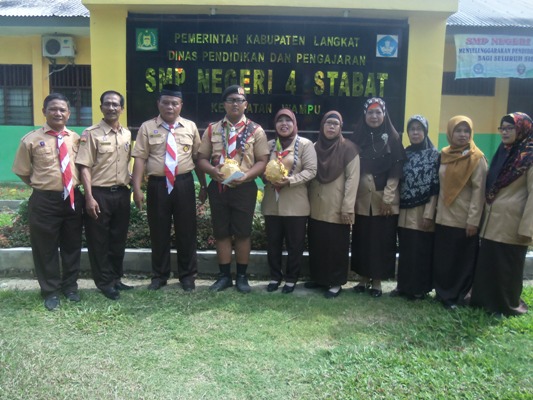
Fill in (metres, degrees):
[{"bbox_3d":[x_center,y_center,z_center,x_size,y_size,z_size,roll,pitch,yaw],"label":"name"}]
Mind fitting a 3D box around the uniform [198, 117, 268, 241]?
[{"bbox_3d":[-0.280,-0.204,3.650,0.579,1.016,0.360,1,7,-2],"label":"uniform"}]

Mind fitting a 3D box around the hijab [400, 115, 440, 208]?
[{"bbox_3d":[1.270,-0.328,3.579,0.380,0.760,0.290,5,7,32],"label":"hijab"}]

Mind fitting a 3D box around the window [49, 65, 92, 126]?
[{"bbox_3d":[-4.781,-2.569,10.600,1.100,1.500,0.120,1,6,0],"label":"window"}]

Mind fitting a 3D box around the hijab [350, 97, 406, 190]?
[{"bbox_3d":[0.918,-0.465,3.540,0.413,0.746,0.340,3,7,16],"label":"hijab"}]

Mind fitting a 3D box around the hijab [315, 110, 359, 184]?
[{"bbox_3d":[0.595,-0.447,3.660,0.340,0.608,0.320,4,8,22],"label":"hijab"}]

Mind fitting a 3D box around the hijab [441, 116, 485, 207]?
[{"bbox_3d":[1.555,-0.313,3.420,0.380,0.740,0.300,5,7,32],"label":"hijab"}]

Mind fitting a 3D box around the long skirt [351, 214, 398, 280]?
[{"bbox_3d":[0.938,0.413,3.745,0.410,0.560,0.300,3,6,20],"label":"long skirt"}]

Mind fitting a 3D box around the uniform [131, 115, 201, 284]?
[{"bbox_3d":[-0.855,-0.006,3.680,0.572,1.417,0.320,0,7,-9],"label":"uniform"}]

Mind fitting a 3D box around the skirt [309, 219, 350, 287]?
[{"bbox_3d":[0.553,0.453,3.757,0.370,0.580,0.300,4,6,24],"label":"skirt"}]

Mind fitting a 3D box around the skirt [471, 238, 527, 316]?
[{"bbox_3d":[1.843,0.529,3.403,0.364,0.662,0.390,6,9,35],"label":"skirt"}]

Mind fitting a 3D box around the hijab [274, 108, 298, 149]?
[{"bbox_3d":[0.168,-0.601,3.622,0.210,0.320,0.240,2,6,12],"label":"hijab"}]

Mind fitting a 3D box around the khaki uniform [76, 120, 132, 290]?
[{"bbox_3d":[-1.351,0.048,3.590,0.429,1.395,0.320,-2,8,-24],"label":"khaki uniform"}]

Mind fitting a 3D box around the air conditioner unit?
[{"bbox_3d":[-4.949,-3.643,10.300,0.740,0.500,0.290,1,6,0],"label":"air conditioner unit"}]

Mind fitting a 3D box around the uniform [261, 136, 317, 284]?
[{"bbox_3d":[0.190,0.082,3.730,0.453,1.248,0.320,3,7,11],"label":"uniform"}]

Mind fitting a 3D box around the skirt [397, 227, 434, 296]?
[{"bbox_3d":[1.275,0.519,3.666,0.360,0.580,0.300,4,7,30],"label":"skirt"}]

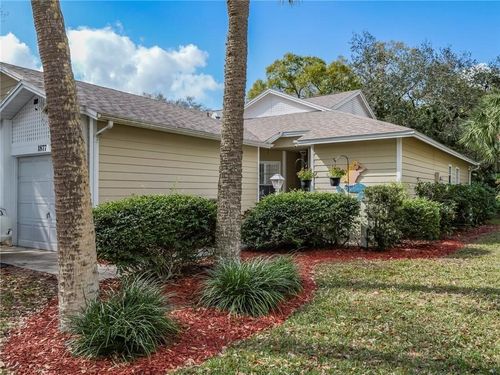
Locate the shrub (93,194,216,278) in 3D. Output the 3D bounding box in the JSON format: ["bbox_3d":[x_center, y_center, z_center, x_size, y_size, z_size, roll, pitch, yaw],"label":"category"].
[{"bbox_3d":[-1.480,0.780,5.850,1.500,1.320,2.000,0,0,38],"label":"shrub"}]

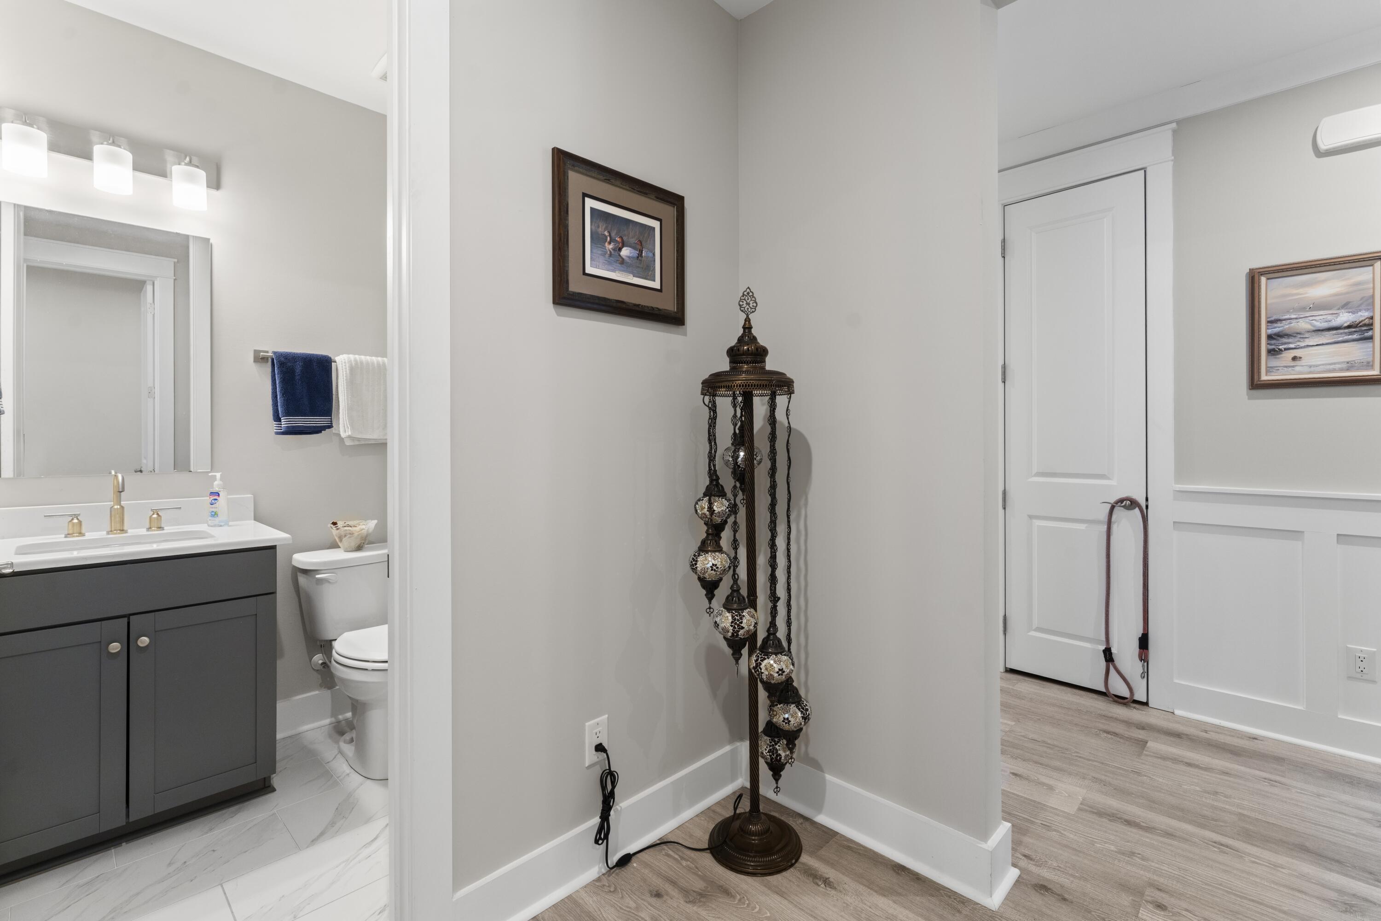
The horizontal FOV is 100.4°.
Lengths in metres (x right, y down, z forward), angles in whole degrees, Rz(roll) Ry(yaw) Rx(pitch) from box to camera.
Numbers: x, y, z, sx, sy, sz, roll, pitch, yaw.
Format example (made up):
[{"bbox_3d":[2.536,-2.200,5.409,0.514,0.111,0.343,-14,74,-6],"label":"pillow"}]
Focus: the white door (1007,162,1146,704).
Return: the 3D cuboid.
[{"bbox_3d":[1.919,-0.120,2.892,0.590,2.450,0.042,1,1,42],"label":"white door"}]

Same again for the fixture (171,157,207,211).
[{"bbox_3d":[-1.783,-0.978,2.044,0.098,0.160,0.110,-1,1,-45],"label":"fixture"}]

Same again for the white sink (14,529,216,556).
[{"bbox_3d":[-1.859,0.326,1.888,0.455,0.130,0.290,-1,1,-44],"label":"white sink"}]

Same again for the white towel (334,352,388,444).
[{"bbox_3d":[-1.401,-0.255,2.519,0.270,0.365,0.090,-1,1,-45],"label":"white towel"}]

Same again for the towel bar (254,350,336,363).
[{"bbox_3d":[-1.484,-0.415,2.460,0.600,0.050,0.076,-1,1,-45],"label":"towel bar"}]

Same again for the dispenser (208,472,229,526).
[{"bbox_3d":[-1.817,0.150,2.214,0.060,0.195,0.046,0,1,9],"label":"dispenser"}]

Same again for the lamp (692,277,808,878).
[{"bbox_3d":[0.180,0.320,1.725,0.345,1.670,0.345,0,1,0],"label":"lamp"}]

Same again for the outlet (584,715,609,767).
[{"bbox_3d":[-0.265,0.798,1.635,0.078,0.122,0.014,-1,1,-45],"label":"outlet"}]

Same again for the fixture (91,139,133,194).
[{"bbox_3d":[-1.992,-1.012,1.986,0.097,0.150,0.110,-1,1,-44],"label":"fixture"}]

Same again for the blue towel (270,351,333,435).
[{"bbox_3d":[-1.580,-0.270,2.342,0.210,0.325,0.090,-1,1,-45],"label":"blue towel"}]

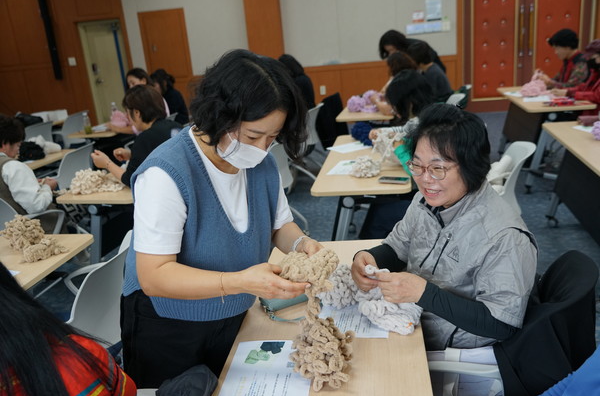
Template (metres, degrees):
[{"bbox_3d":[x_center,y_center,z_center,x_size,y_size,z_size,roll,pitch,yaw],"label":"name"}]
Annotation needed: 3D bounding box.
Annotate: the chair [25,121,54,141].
[{"bbox_3d":[-3.204,-0.447,6.328,0.560,0.810,0.520,4,20,25],"label":"chair"}]

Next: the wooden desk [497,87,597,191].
[{"bbox_3d":[2.300,-0.622,5.147,0.520,0.720,1.530,-2,17,10],"label":"wooden desk"}]

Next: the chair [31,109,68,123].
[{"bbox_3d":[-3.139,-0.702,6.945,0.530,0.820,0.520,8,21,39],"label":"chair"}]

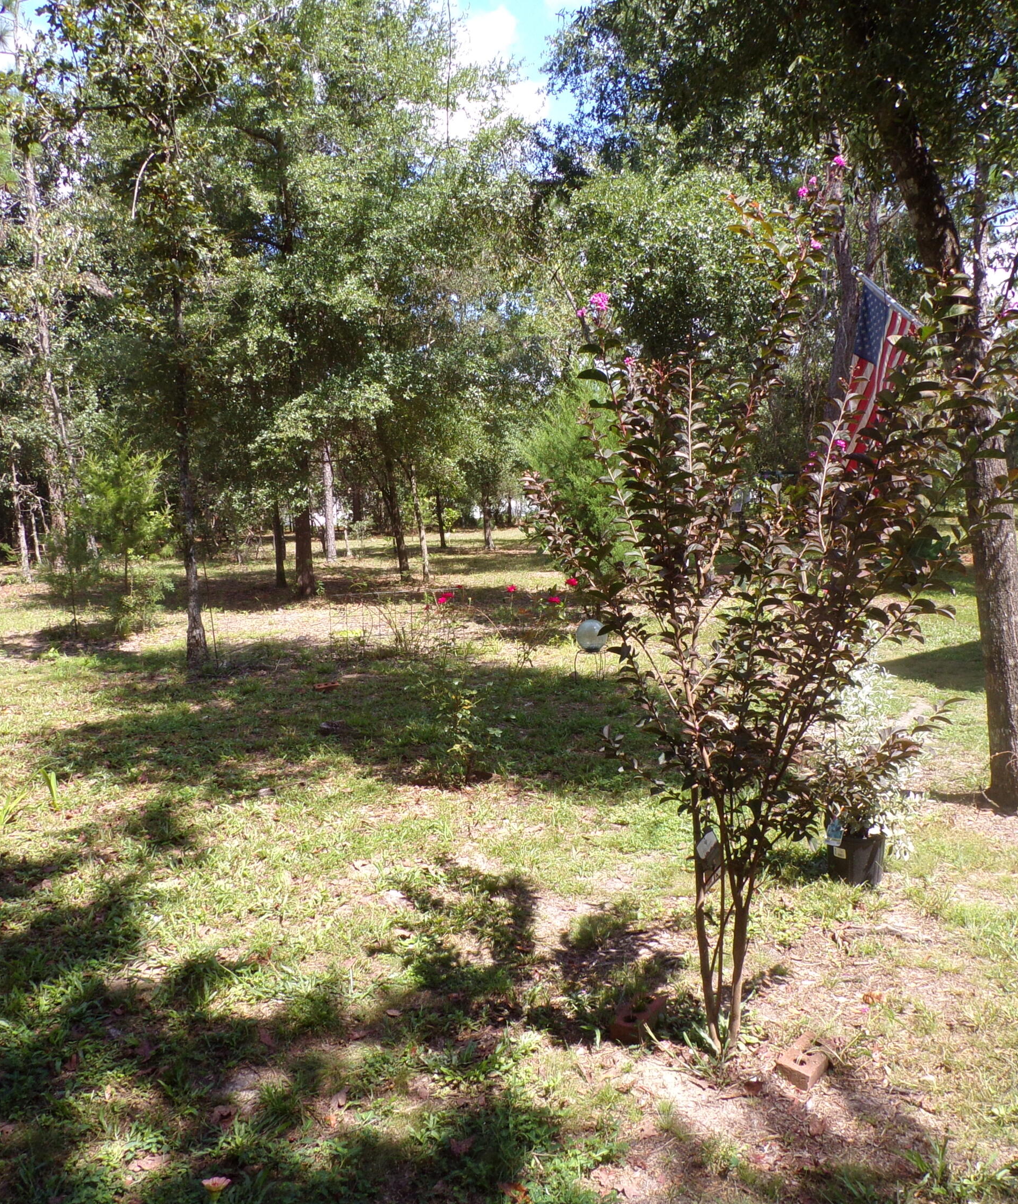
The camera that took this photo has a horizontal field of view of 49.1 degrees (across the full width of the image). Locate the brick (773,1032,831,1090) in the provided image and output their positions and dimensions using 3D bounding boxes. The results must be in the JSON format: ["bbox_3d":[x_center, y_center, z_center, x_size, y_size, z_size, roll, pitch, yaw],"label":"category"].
[{"bbox_3d":[0.719,1.116,2.684,0.095,0.060,0.194,3,6,40],"label":"brick"}]

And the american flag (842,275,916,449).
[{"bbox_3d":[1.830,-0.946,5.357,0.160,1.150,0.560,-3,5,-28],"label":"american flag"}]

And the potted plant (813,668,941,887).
[{"bbox_3d":[1.287,0.596,3.945,0.430,0.780,0.420,1,5,17],"label":"potted plant"}]

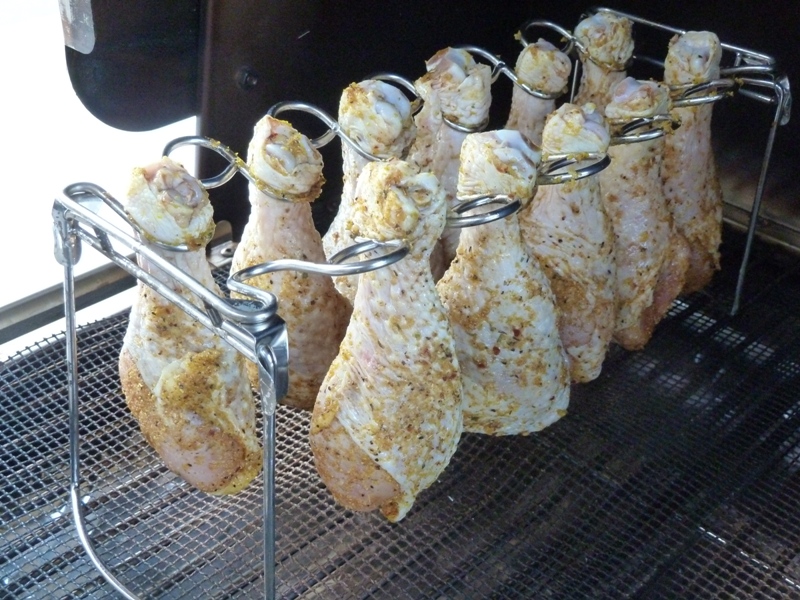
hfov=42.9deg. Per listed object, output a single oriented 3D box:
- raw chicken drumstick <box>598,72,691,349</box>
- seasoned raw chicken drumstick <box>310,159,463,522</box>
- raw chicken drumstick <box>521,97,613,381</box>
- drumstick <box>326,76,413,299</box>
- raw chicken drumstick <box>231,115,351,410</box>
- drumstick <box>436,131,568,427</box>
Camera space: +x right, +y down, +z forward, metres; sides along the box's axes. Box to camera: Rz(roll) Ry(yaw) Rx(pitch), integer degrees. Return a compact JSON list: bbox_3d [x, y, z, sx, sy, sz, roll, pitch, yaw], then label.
[{"bbox_3d":[0.117,-0.037,0.491,0.051,0.141,0.052,0,31,17],"label":"raw chicken drumstick"},{"bbox_3d":[-0.004,0.021,0.394,0.062,0.159,0.058,1,32,-1],"label":"seasoned raw chicken drumstick"},{"bbox_3d":[0.076,-0.022,0.453,0.053,0.136,0.051,3,32,11],"label":"raw chicken drumstick"},{"bbox_3d":[-0.012,-0.035,0.461,0.052,0.133,0.052,0,32,-1],"label":"drumstick"},{"bbox_3d":[-0.047,-0.012,0.428,0.053,0.137,0.053,-3,32,-6],"label":"raw chicken drumstick"},{"bbox_3d":[0.041,-0.004,0.419,0.058,0.138,0.054,-1,32,8],"label":"drumstick"}]

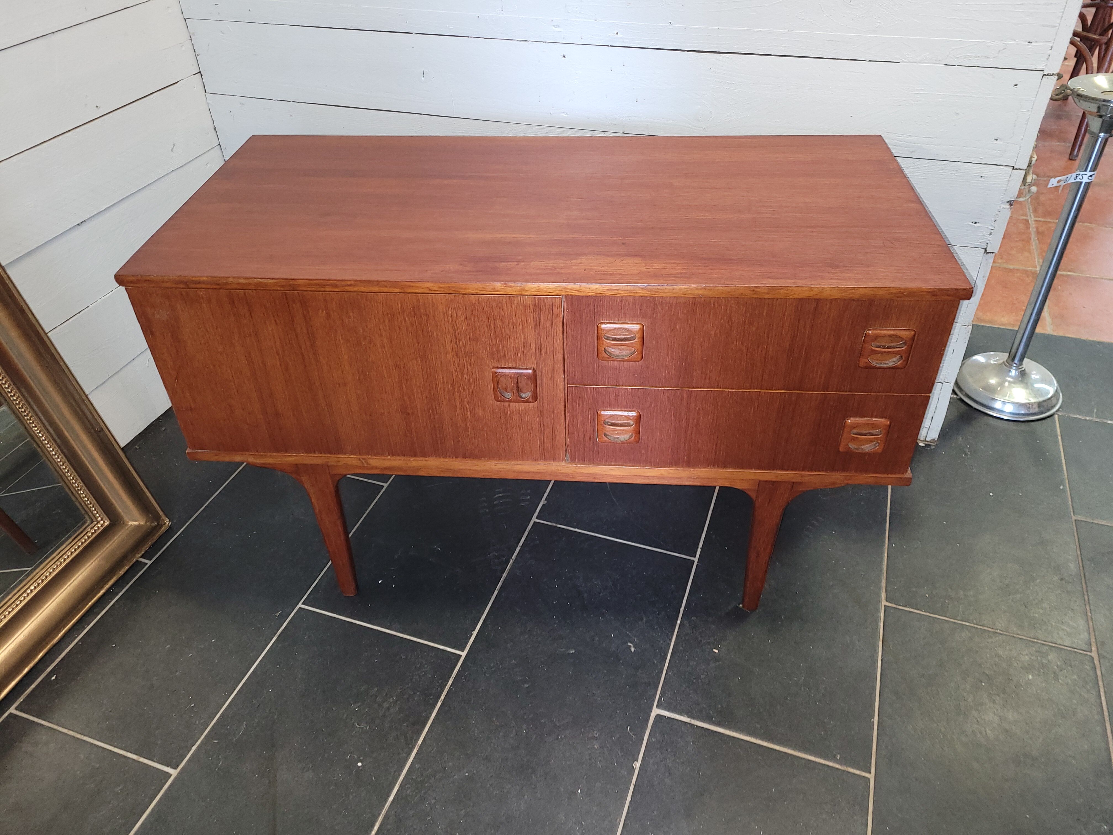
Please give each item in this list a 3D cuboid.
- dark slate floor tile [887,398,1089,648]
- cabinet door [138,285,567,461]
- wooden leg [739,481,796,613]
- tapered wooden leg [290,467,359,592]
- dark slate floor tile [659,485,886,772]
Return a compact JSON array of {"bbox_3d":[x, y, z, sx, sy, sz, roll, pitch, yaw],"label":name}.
[{"bbox_3d":[0.779,0.151,1.542,0.300,0.010,0.600,11,41,16],"label":"dark slate floor tile"},{"bbox_3d":[-0.264,-0.055,1.122,0.550,0.273,0.018,2,39,5],"label":"cabinet door"},{"bbox_3d":[0.314,0.190,1.272,0.056,0.300,0.038,2,39,5],"label":"wooden leg"},{"bbox_3d":[-0.352,0.170,1.330,0.056,0.300,0.038,2,39,5],"label":"tapered wooden leg"},{"bbox_3d":[0.389,0.279,1.404,0.300,0.010,0.600,11,41,16],"label":"dark slate floor tile"}]

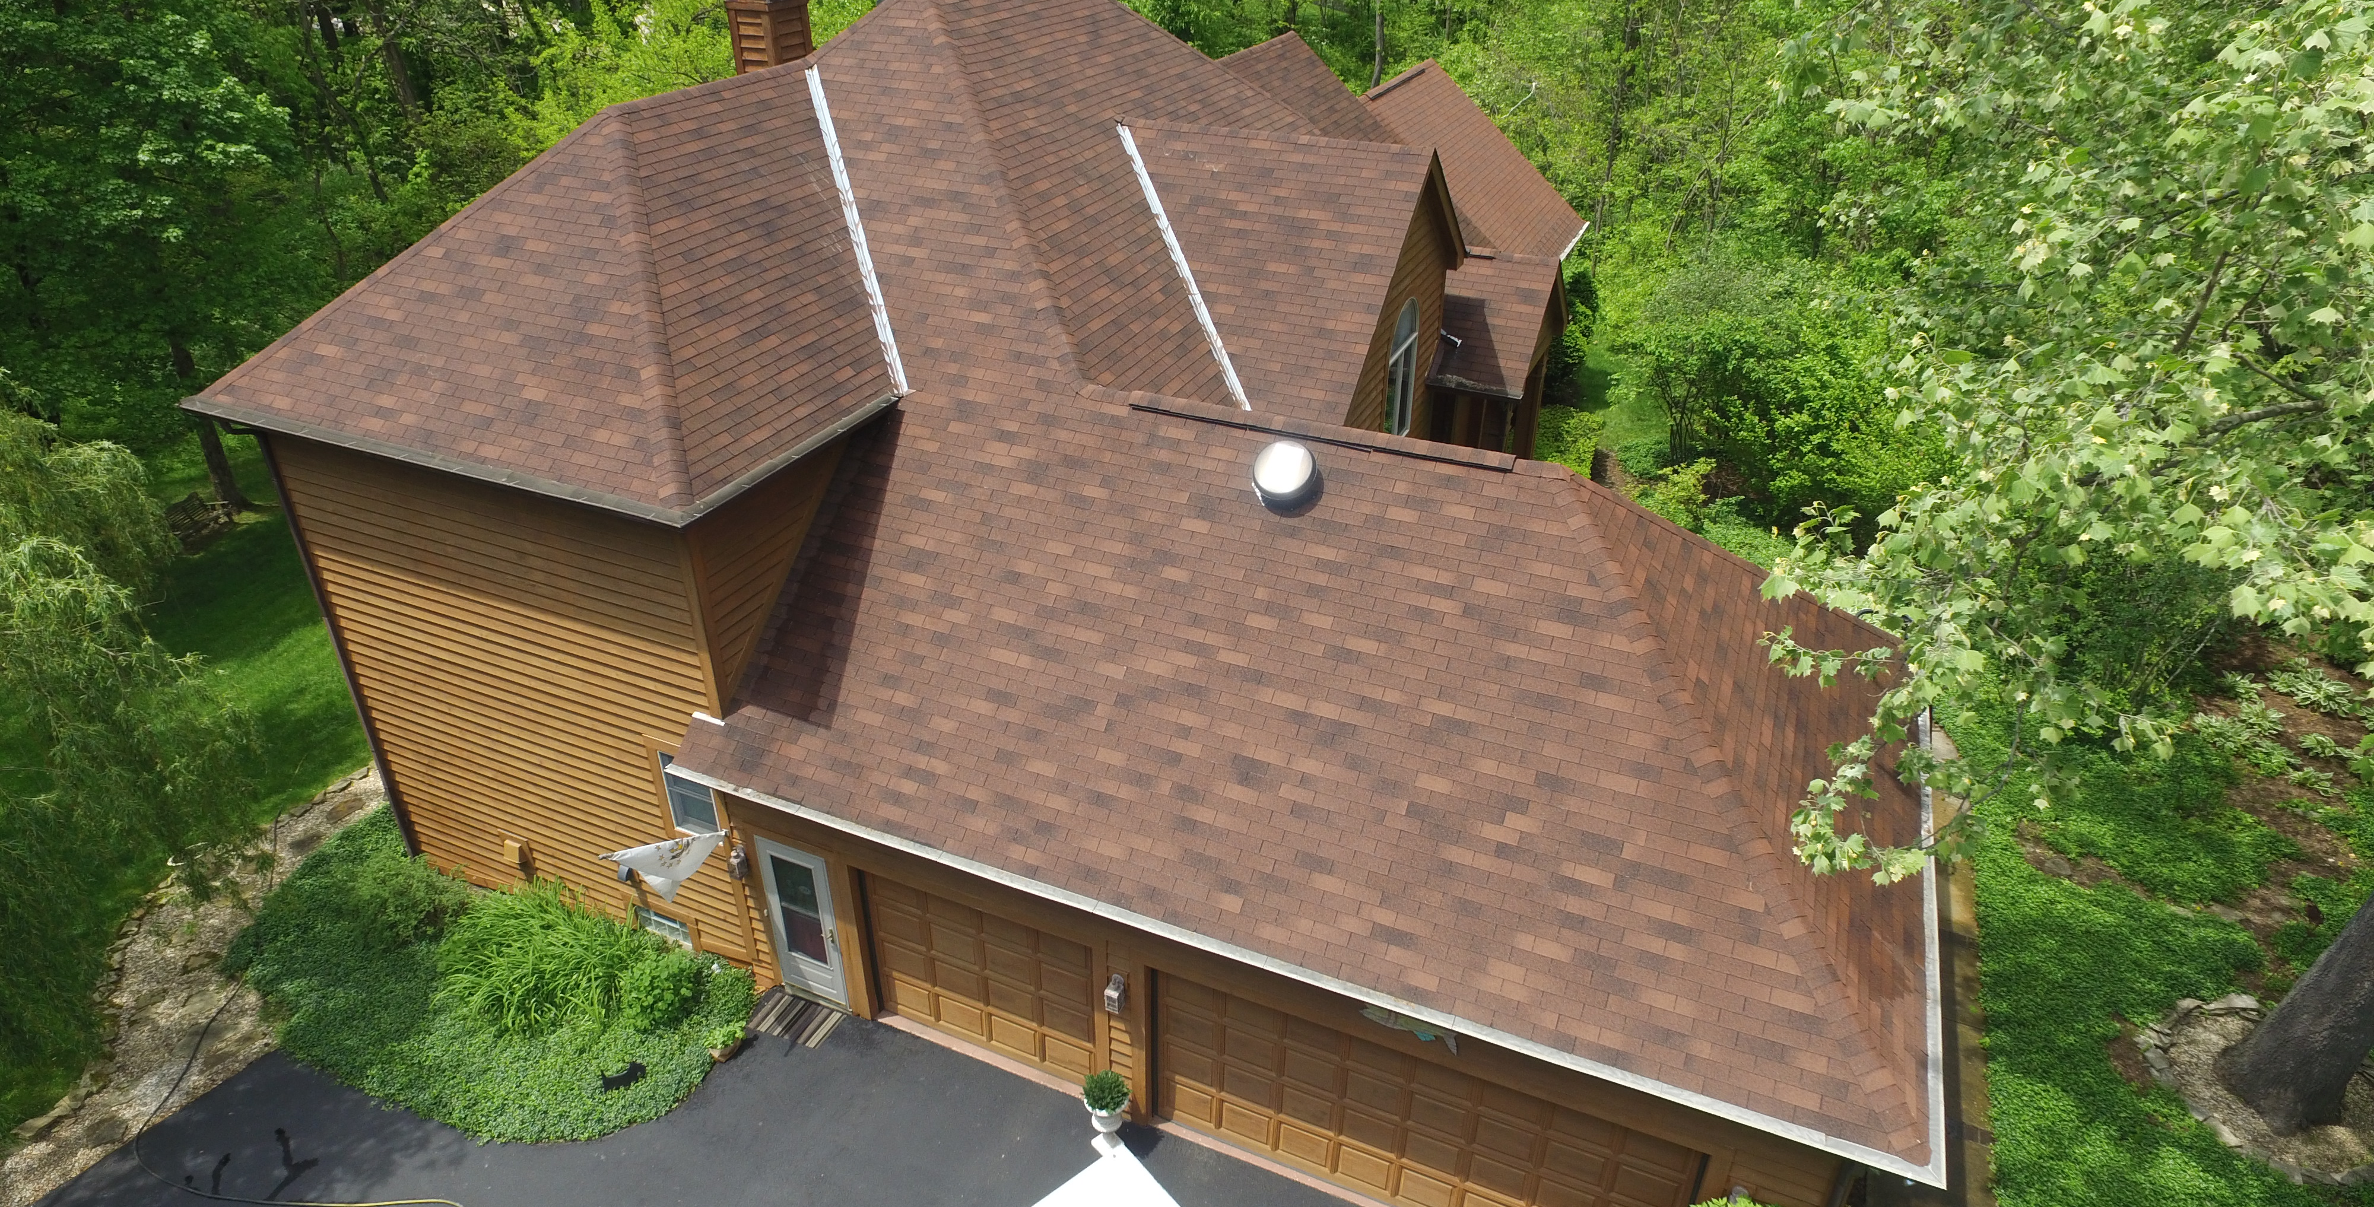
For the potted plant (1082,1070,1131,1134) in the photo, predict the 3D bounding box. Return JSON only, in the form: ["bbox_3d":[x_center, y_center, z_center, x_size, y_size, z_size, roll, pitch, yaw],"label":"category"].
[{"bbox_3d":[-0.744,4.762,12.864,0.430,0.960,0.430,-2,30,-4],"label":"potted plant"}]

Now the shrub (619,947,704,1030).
[{"bbox_3d":[-5.466,4.004,14.228,0.830,0.720,0.800,-14,33,-24],"label":"shrub"}]

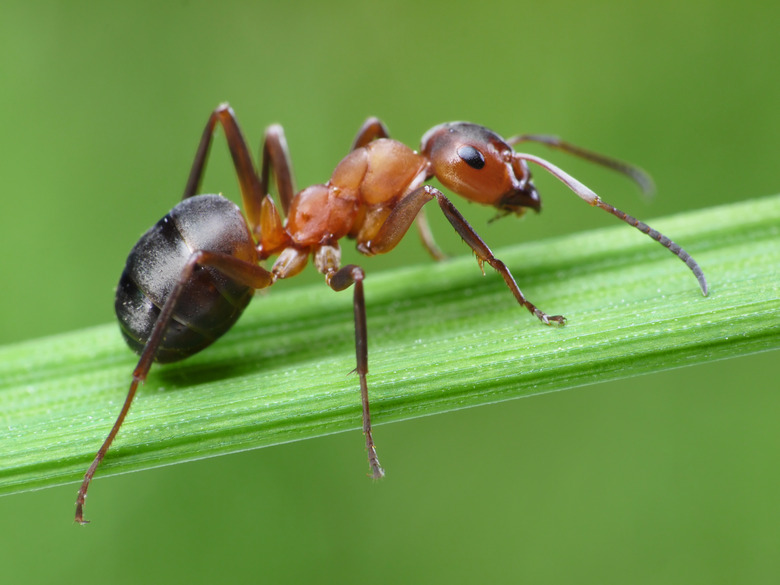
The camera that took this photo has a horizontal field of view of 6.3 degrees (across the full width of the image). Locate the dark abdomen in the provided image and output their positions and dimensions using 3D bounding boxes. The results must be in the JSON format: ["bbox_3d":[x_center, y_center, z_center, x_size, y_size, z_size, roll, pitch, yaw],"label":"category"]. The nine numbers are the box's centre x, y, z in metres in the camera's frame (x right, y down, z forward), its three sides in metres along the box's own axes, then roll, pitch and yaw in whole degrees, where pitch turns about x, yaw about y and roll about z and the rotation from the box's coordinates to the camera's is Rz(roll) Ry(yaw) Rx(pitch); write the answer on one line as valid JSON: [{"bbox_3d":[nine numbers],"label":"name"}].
[{"bbox_3d":[-0.003,0.000,0.107,0.002,0.003,0.002,37,5,-10],"label":"dark abdomen"}]

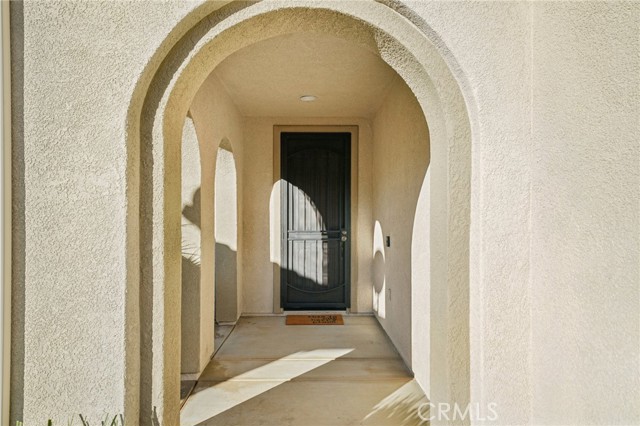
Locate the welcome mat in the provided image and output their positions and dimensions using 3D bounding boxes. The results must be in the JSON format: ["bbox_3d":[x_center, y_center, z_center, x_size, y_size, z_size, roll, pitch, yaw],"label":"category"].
[{"bbox_3d":[-0.066,1.445,5.755,0.760,0.016,0.460,0,0,-2],"label":"welcome mat"}]

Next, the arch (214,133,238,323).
[{"bbox_3d":[-1.180,0.295,4.900,0.280,2.300,1.360,0,0,-2],"label":"arch"}]

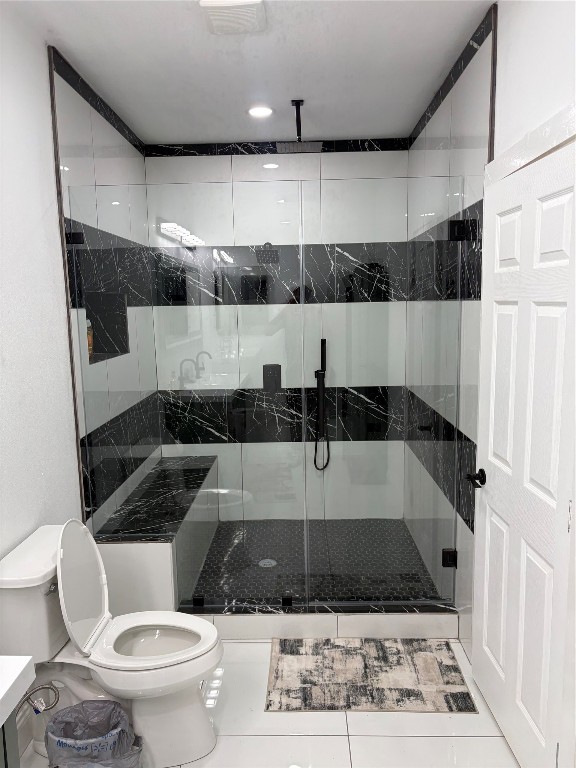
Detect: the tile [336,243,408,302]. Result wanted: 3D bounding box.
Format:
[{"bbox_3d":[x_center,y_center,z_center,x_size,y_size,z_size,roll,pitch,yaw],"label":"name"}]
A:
[{"bbox_3d":[0.581,-0.775,4.025,0.493,0.406,0.014,-1,8,1],"label":"tile"}]

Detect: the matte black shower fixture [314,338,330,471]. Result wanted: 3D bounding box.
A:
[{"bbox_3d":[0.243,0.157,4.134,0.108,0.951,0.090,-1,8,1],"label":"matte black shower fixture"}]

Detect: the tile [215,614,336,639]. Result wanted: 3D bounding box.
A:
[{"bbox_3d":[-0.059,1.187,2.820,0.601,0.125,0.014,-1,8,1],"label":"tile"}]

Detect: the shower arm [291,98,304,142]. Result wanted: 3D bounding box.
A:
[{"bbox_3d":[0.058,-1.446,3.196,0.064,0.221,0.065,-1,8,1],"label":"shower arm"}]

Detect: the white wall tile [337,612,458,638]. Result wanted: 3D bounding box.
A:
[{"bbox_3d":[0.538,1.183,2.823,0.589,0.131,0.012,-1,8,1],"label":"white wall tile"}]

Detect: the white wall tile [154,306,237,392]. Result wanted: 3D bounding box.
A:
[{"bbox_3d":[-0.648,-0.255,4.126,0.593,0.607,0.014,-1,8,1],"label":"white wall tile"}]

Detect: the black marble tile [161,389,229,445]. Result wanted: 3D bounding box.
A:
[{"bbox_3d":[-0.692,0.245,4.218,0.500,0.402,0.012,-1,8,1],"label":"black marble tile"}]

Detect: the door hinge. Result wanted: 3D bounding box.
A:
[{"bbox_3d":[0.794,0.853,2.842,0.069,0.091,0.053,-1,8,1],"label":"door hinge"}]

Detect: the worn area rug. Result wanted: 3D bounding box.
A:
[{"bbox_3d":[0.342,1.274,2.558,0.853,0.010,0.503,-1,8,1],"label":"worn area rug"}]

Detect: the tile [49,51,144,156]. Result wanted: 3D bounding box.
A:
[{"bbox_3d":[-1.000,-1.499,3.223,0.012,0.085,1.484,-1,8,1],"label":"tile"}]

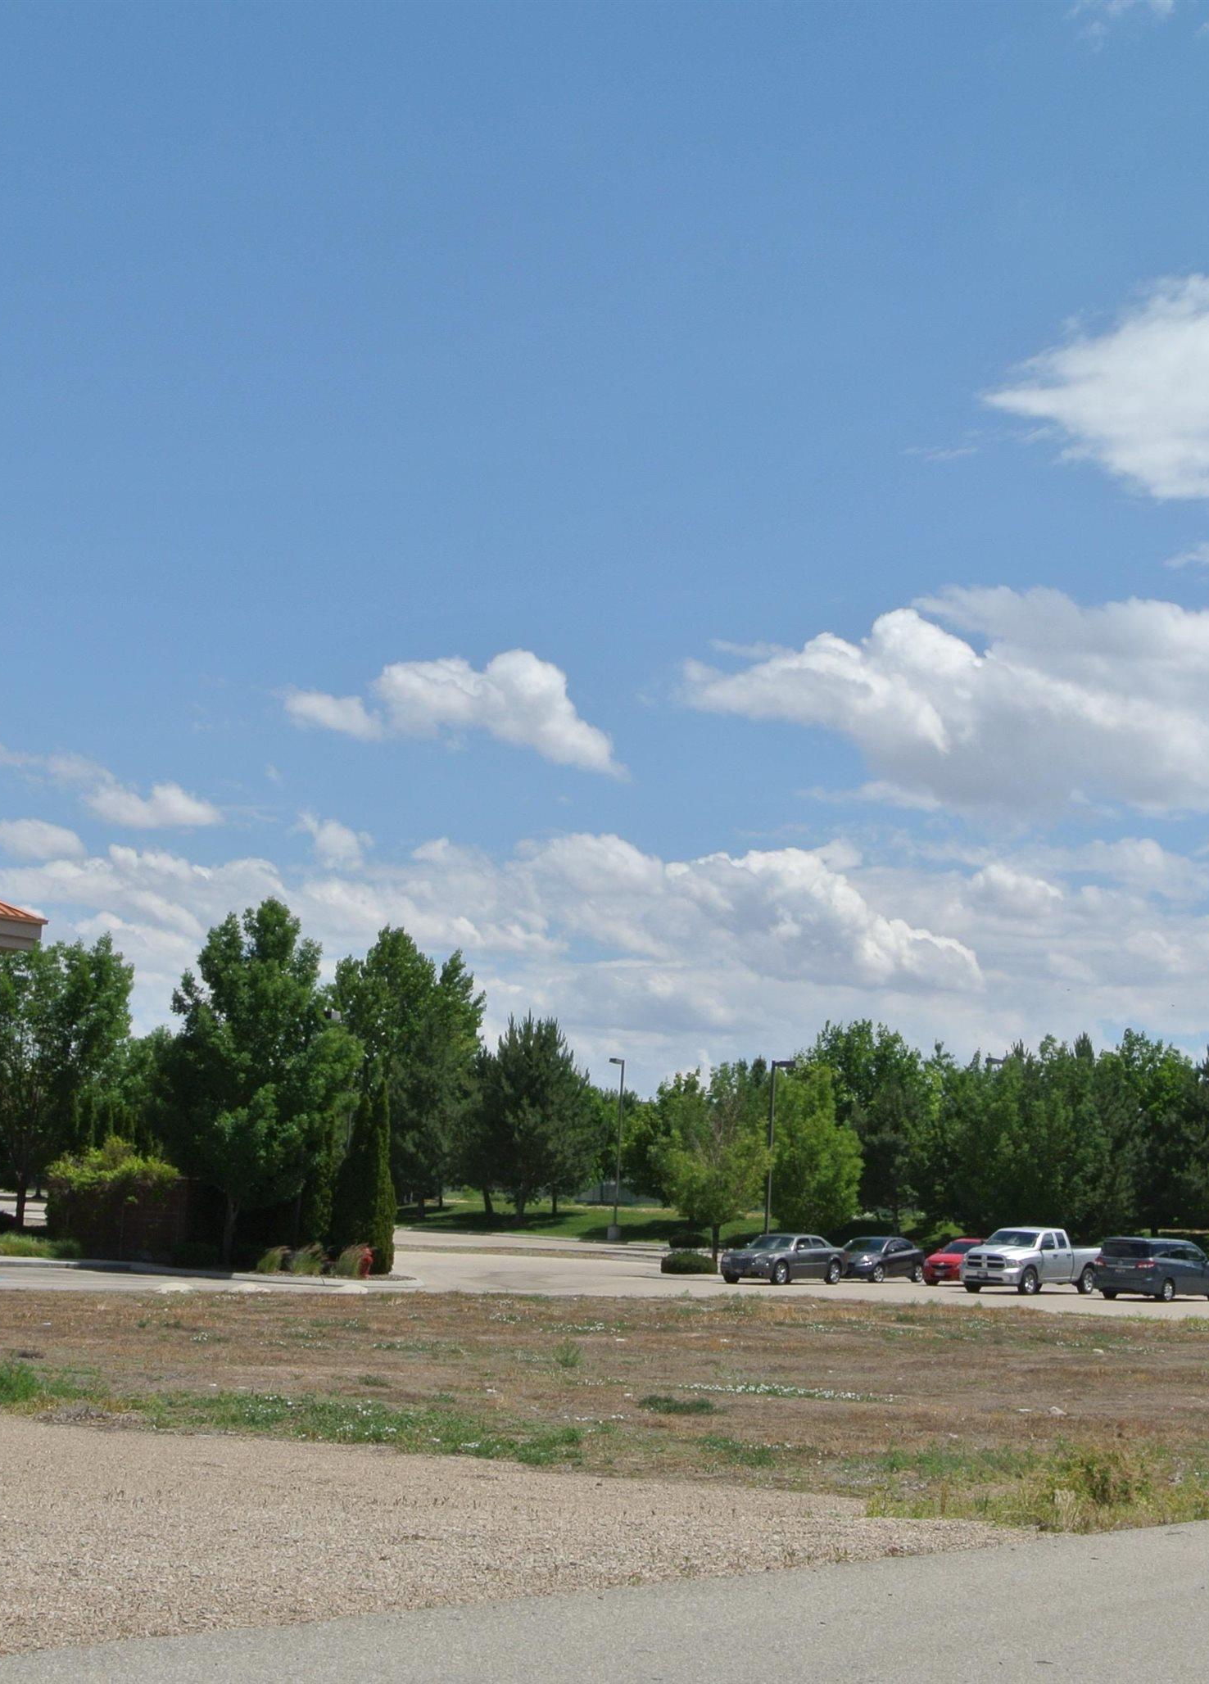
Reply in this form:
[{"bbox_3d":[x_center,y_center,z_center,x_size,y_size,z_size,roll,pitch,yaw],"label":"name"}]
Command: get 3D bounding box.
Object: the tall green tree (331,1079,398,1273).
[{"bbox_3d":[-6.473,9.059,79.000,1.797,5.124,1.707,3,-7,0],"label":"tall green tree"}]

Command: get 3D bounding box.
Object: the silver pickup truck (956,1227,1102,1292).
[{"bbox_3d":[12.816,12.470,87.538,2.020,1.930,5.820,-3,-9,37],"label":"silver pickup truck"}]

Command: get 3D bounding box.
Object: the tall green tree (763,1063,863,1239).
[{"bbox_3d":[10.472,15.480,147.000,4.916,9.141,4.916,3,-7,0],"label":"tall green tree"}]

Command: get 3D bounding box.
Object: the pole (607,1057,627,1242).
[{"bbox_3d":[0.541,15.753,151.284,0.500,9.471,1.300,-3,-9,38],"label":"pole"}]

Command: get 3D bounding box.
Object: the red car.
[{"bbox_3d":[11.585,13.058,91.154,1.800,1.470,4.600,-2,-9,35],"label":"red car"}]

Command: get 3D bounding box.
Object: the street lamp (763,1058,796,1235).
[{"bbox_3d":[8.459,15.140,142.394,1.400,9.290,0.500,-1,-8,25],"label":"street lamp"}]

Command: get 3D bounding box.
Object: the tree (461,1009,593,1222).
[{"bbox_3d":[-3.532,12.400,132.000,5.778,9.175,5.778,3,-7,-1],"label":"tree"}]

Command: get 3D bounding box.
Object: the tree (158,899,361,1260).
[{"bbox_3d":[-9.215,6.456,78.500,5.314,9.769,5.314,4,-8,-6],"label":"tree"}]

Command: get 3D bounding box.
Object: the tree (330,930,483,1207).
[{"bbox_3d":[-11.226,12.897,167.000,8.713,15.744,8.713,3,-7,0],"label":"tree"}]

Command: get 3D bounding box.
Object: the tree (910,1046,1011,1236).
[{"bbox_3d":[18.110,15.295,150.000,5.268,9.528,5.268,3,-7,0],"label":"tree"}]

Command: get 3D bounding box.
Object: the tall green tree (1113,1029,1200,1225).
[{"bbox_3d":[24.161,12.765,129.000,3.920,9.051,3.920,1,-8,11],"label":"tall green tree"}]

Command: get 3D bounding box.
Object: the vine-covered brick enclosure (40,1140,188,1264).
[{"bbox_3d":[-12.901,9.433,77.300,2.984,3.256,2.449,-3,-9,38],"label":"vine-covered brick enclosure"}]

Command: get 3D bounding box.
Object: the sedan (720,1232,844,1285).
[{"bbox_3d":[5.555,12.827,90.307,1.880,1.480,5.000,-2,-9,36],"label":"sedan"}]

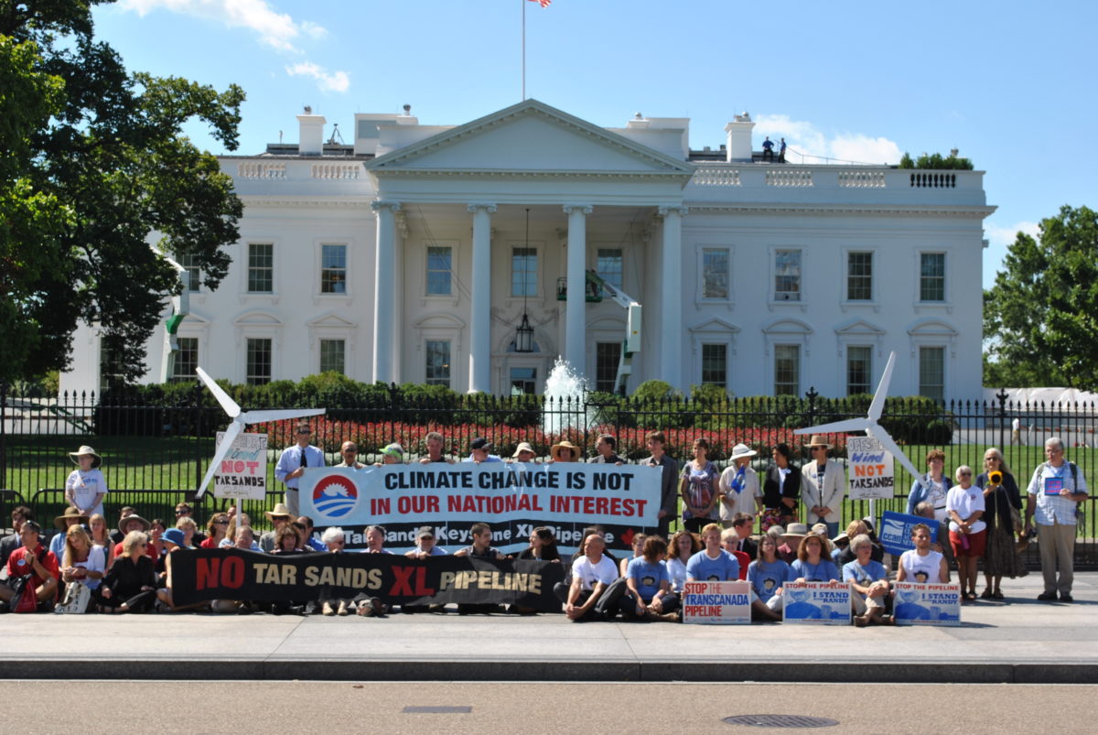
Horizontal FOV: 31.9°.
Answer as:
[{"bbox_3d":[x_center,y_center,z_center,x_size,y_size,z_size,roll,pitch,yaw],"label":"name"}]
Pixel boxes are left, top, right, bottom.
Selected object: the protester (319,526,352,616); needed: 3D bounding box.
[{"bbox_3d":[-2.162,2.052,19.513,0.460,0.830,0.820,1,-2,-5],"label":"protester"}]

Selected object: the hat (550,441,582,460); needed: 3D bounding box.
[{"bbox_3d":[0.188,0.962,21.979,0.340,0.150,0.360,1,-23,0],"label":"hat"}]

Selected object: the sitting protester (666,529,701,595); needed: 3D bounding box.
[{"bbox_3d":[1.292,1.963,18.327,0.580,0.809,0.800,1,-3,-3],"label":"sitting protester"}]

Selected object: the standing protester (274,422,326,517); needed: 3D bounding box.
[{"bbox_3d":[-2.829,1.537,21.800,0.580,1.841,0.420,1,-3,-6],"label":"standing protester"}]

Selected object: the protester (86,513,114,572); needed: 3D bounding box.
[{"bbox_3d":[-4.633,1.937,19.778,0.550,0.855,0.750,1,-3,-3],"label":"protester"}]

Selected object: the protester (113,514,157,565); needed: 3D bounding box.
[{"bbox_3d":[-4.376,2.027,20.364,0.580,0.890,0.750,1,-2,-5],"label":"protester"}]

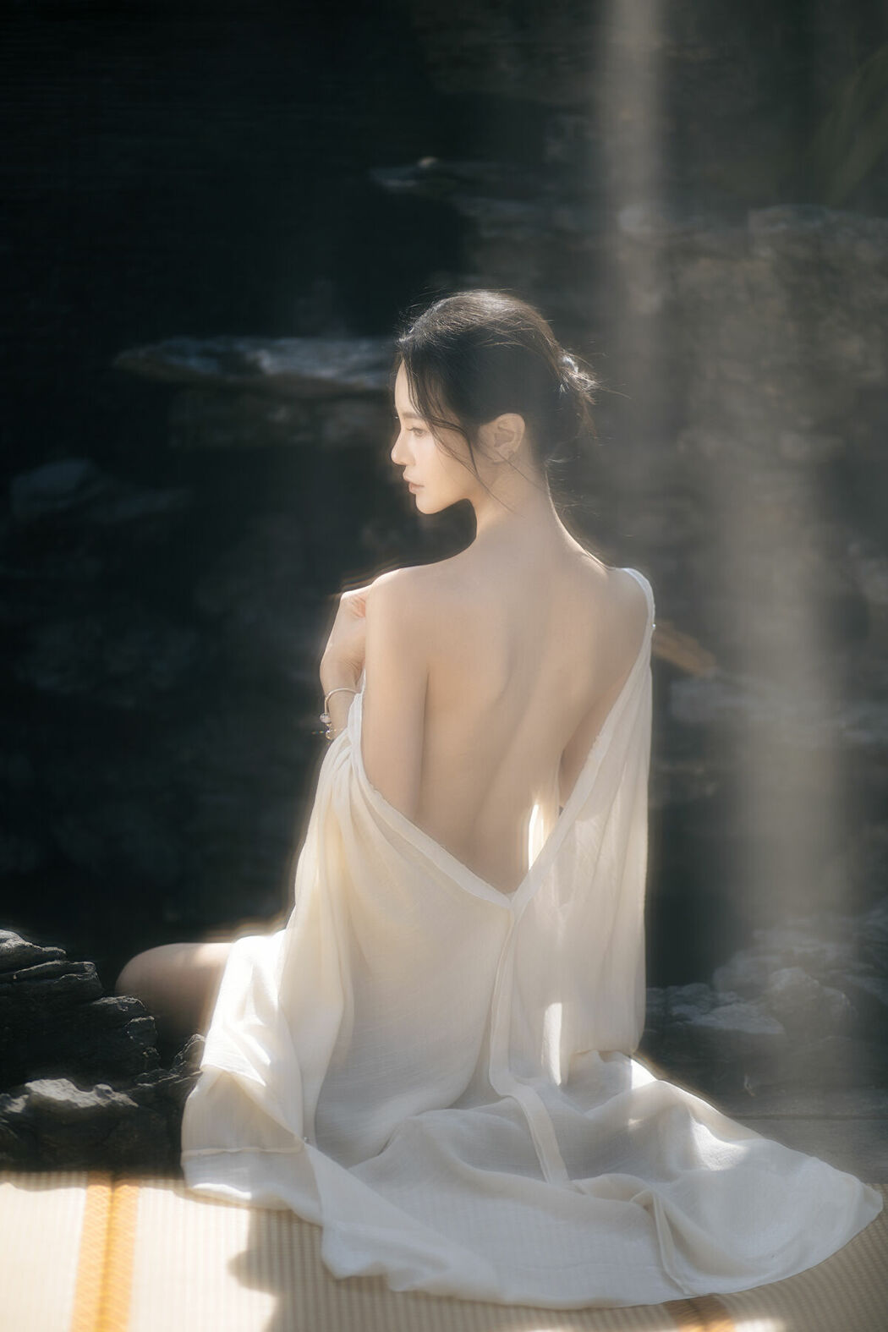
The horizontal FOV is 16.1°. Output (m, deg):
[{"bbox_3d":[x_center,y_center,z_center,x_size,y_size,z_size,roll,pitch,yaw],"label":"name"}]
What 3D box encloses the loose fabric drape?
[{"bbox_3d":[0.066,0.236,3.315,0.710,0.630,0.780,-3,13,-15],"label":"loose fabric drape"}]

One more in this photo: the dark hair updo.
[{"bbox_3d":[0.054,-0.292,3.300,0.215,0.195,0.175,4,13,14],"label":"dark hair updo"}]

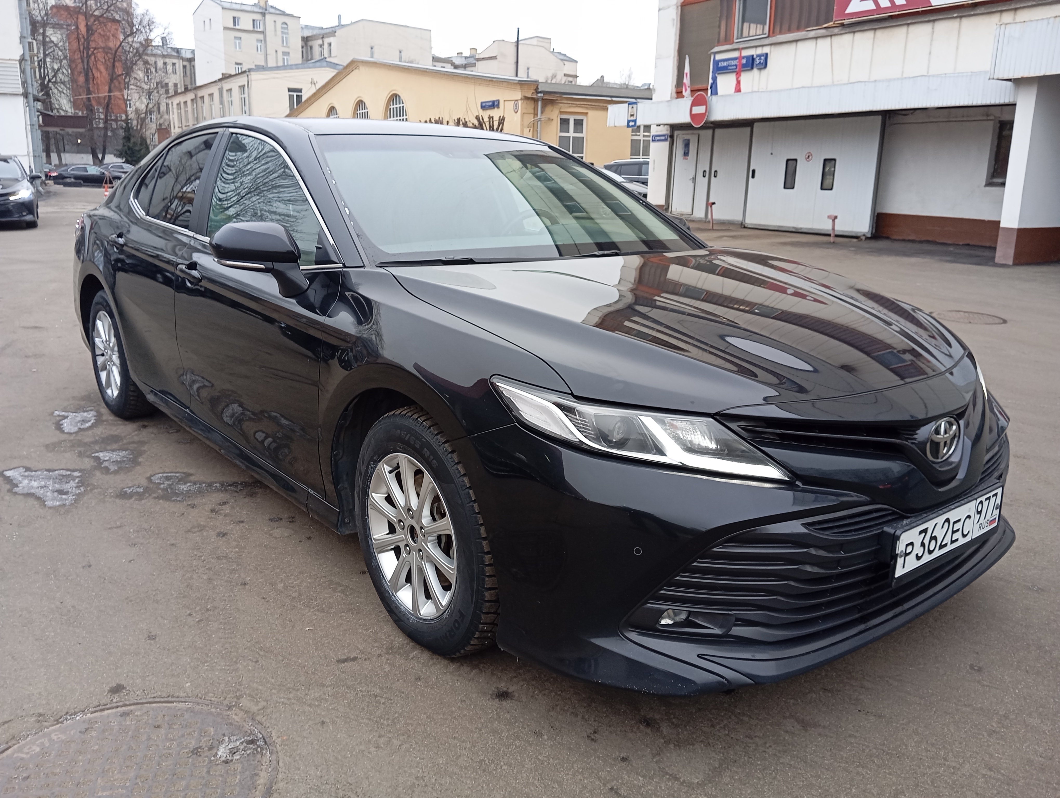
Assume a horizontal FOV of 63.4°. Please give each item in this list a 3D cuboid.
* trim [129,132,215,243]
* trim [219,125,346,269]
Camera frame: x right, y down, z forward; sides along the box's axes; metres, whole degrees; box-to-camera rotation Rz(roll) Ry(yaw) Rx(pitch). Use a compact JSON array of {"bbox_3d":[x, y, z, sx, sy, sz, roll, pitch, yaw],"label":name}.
[{"bbox_3d":[-1.527,-0.939,3.708,0.080,0.465,1.137,18,0,-42],"label":"trim"},{"bbox_3d":[-0.870,-0.722,2.920,0.200,0.420,1.280,-9,18,-39],"label":"trim"}]

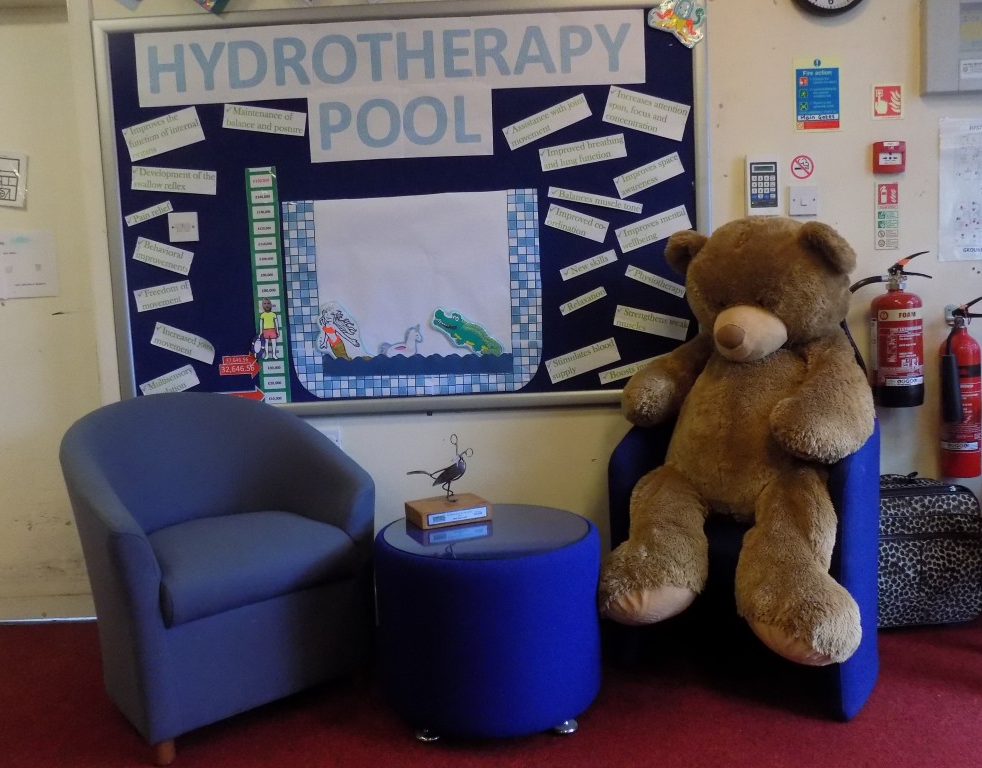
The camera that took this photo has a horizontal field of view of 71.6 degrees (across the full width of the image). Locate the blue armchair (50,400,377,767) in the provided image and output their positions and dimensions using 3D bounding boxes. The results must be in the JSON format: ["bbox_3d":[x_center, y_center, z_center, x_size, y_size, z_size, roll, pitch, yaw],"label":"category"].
[{"bbox_3d":[-0.739,0.415,1.809,0.641,0.727,0.661,-6,6,-40],"label":"blue armchair"}]

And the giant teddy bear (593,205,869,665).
[{"bbox_3d":[0.693,0.058,1.697,0.586,0.989,0.646,0,5,31],"label":"giant teddy bear"}]

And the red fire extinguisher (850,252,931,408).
[{"bbox_3d":[1.140,-0.154,1.962,0.263,0.459,0.141,-2,4,-3],"label":"red fire extinguisher"}]

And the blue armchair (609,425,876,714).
[{"bbox_3d":[0.710,0.361,1.831,0.581,0.727,0.591,1,5,37],"label":"blue armchair"}]

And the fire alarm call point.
[{"bbox_3d":[1.169,-0.665,1.998,0.090,0.091,0.044,-2,4,2],"label":"fire alarm call point"}]

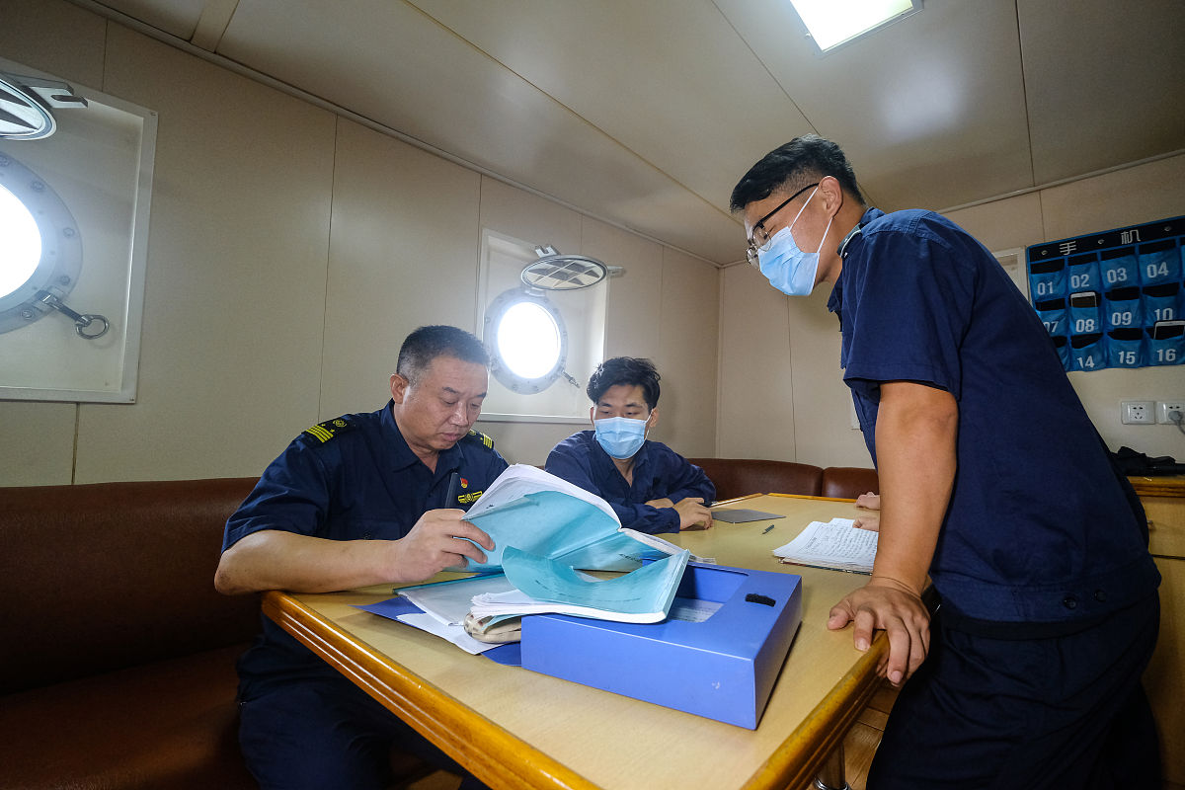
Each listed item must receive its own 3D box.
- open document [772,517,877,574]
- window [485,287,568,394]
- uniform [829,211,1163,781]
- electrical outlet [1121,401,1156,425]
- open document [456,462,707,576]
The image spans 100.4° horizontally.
[{"bbox_3d":[0.536,0.297,0.971,0.230,0.030,0.360,-5,-6,43],"label":"open document"},{"bbox_3d":[-0.269,-0.223,2.008,0.060,0.435,0.435,-5,-6,43],"label":"window"},{"bbox_3d":[0.622,0.349,0.764,0.410,1.180,0.480,-5,-6,43],"label":"uniform"},{"bbox_3d":[2.102,0.071,1.901,0.086,0.086,0.012,-5,-6,43],"label":"electrical outlet"},{"bbox_3d":[-0.006,0.207,0.833,0.395,0.180,0.275,-3,-5,27],"label":"open document"}]

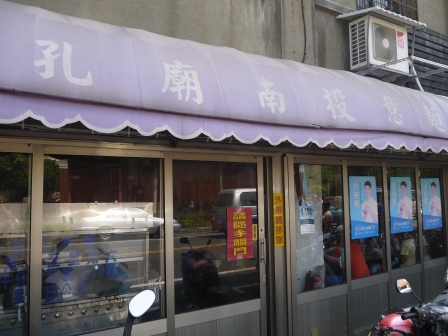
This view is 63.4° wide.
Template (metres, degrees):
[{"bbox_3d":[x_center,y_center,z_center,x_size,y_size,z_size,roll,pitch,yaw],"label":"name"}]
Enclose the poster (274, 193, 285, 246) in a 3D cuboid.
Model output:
[{"bbox_3d":[0.548,0.519,3.617,0.118,0.525,0.010,1,-5,-31],"label":"poster"}]

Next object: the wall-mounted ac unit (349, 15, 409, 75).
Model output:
[{"bbox_3d":[1.838,-1.405,4.280,0.725,0.555,0.260,1,-5,-31],"label":"wall-mounted ac unit"}]

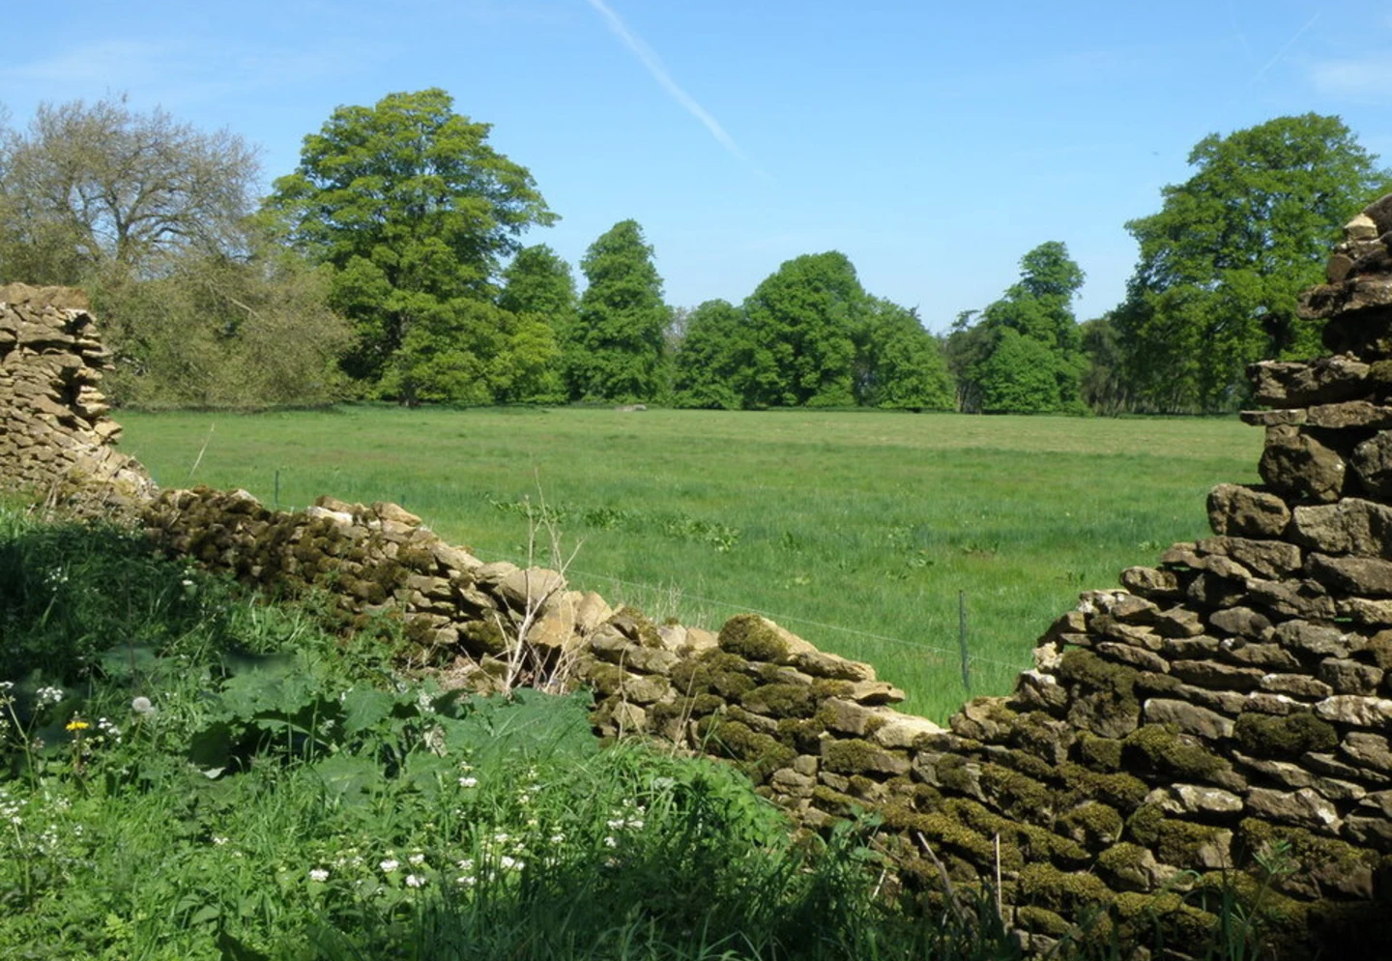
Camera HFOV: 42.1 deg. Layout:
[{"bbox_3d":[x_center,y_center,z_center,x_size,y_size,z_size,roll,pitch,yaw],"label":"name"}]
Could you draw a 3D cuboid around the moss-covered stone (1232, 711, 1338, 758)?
[{"bbox_3d":[1.264,0.544,3.880,0.160,0.095,0.220,-3,4,-41],"label":"moss-covered stone"}]

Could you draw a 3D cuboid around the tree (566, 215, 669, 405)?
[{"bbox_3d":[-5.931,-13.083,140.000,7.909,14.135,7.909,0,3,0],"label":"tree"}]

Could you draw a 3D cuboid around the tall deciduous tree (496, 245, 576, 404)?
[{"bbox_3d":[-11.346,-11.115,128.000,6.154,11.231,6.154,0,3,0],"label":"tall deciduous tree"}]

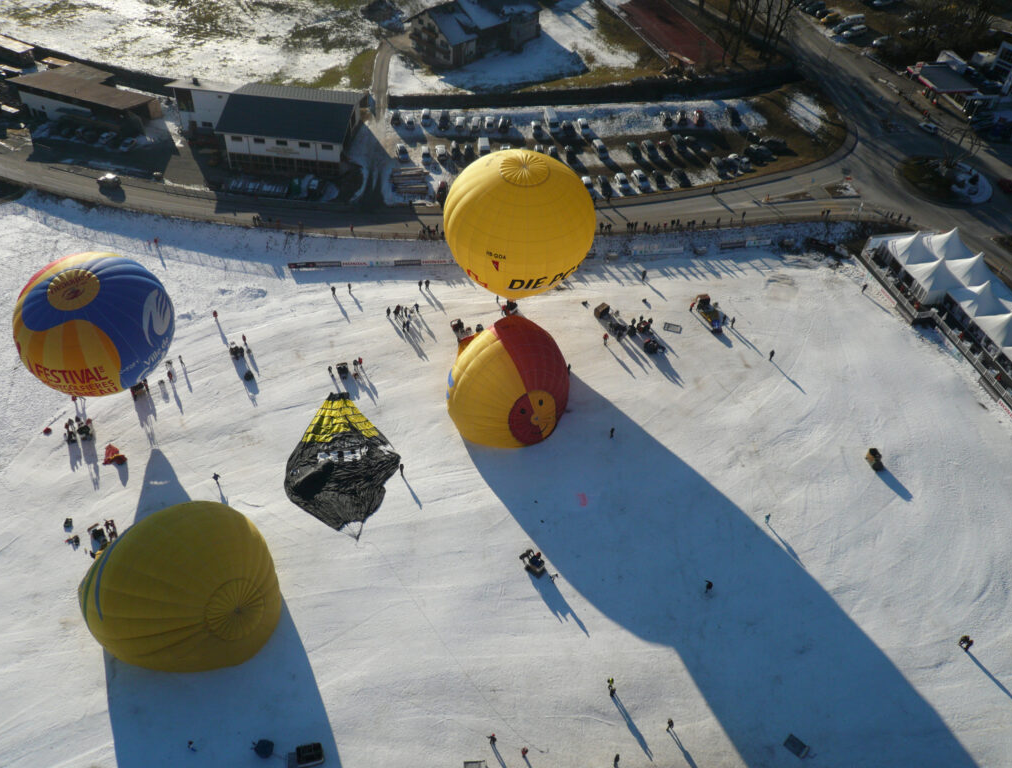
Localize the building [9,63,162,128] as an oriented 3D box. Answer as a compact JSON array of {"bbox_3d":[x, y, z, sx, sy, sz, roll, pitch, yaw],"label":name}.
[{"bbox_3d":[-71.338,-50.558,145.691,24.700,6.200,15.130,18,44,14],"label":"building"}]

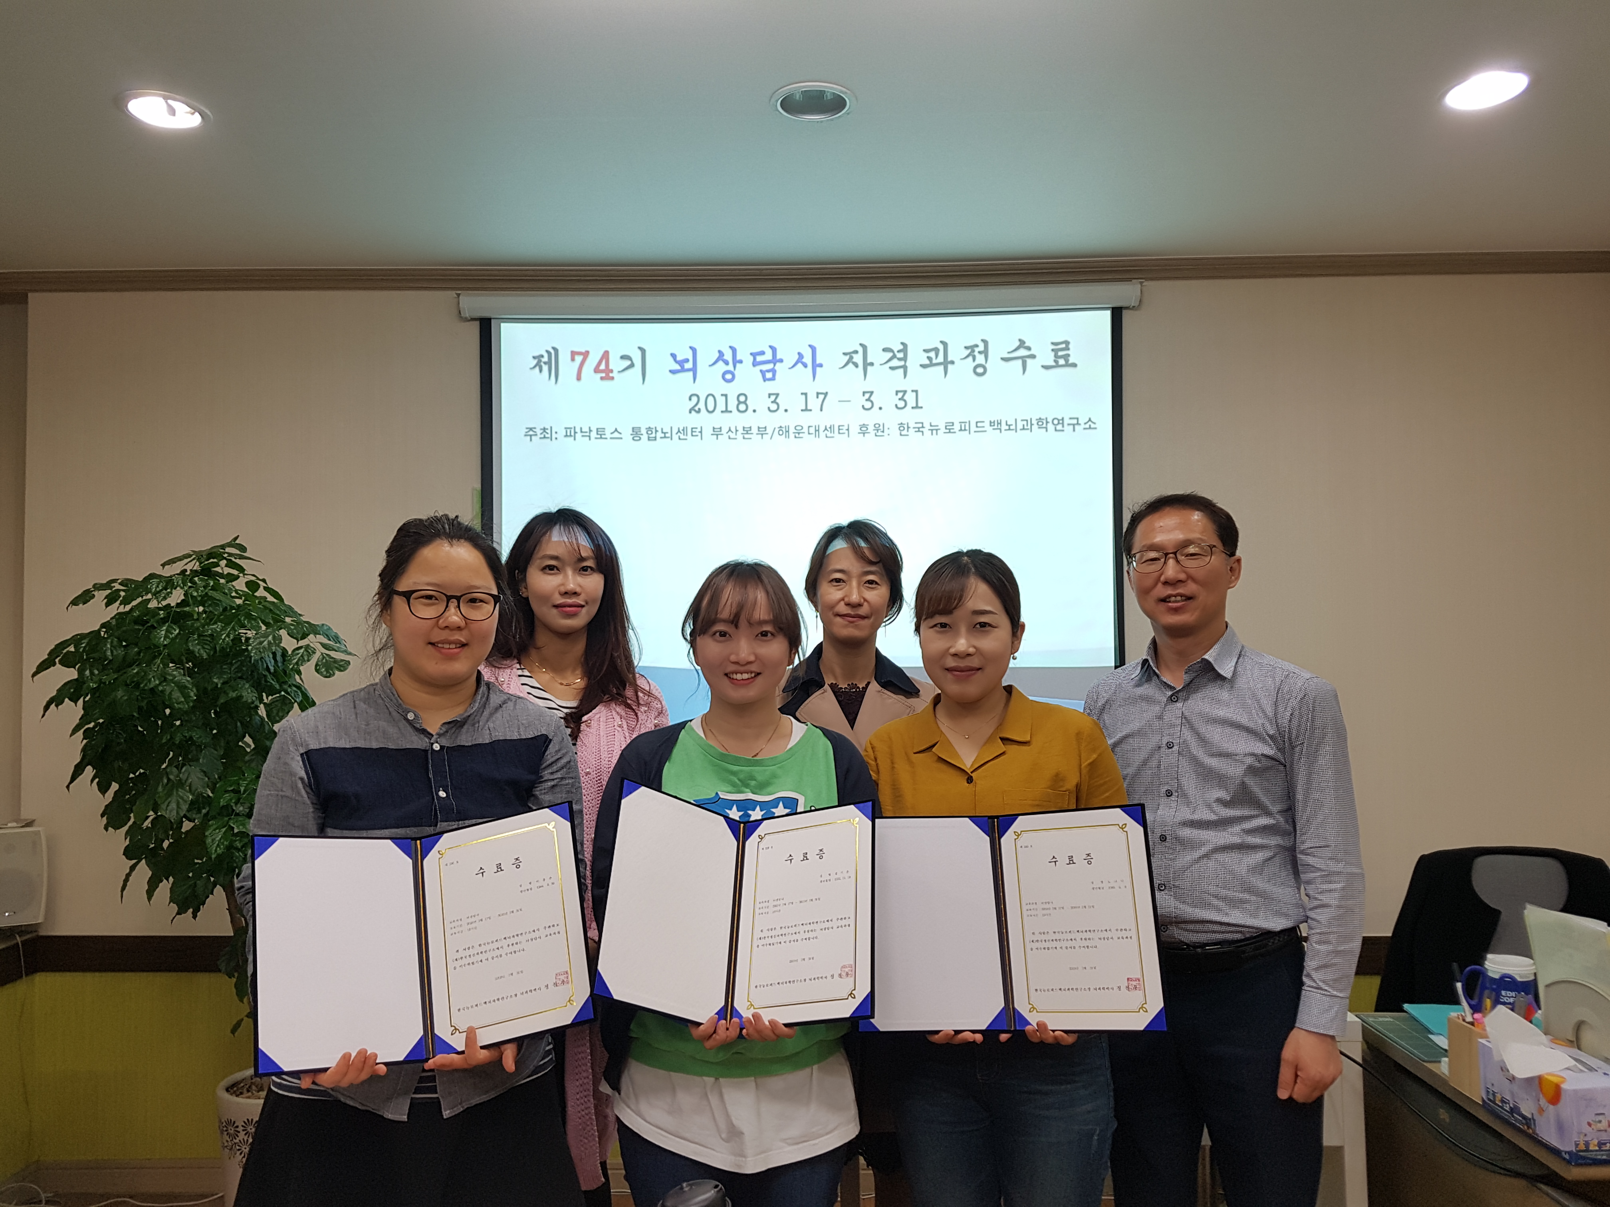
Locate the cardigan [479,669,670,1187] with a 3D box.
[{"bbox_3d":[-0.432,0.580,2.162,0.450,0.940,0.280,0,-1,-5],"label":"cardigan"}]

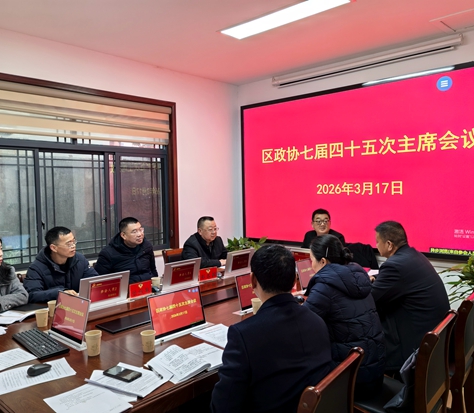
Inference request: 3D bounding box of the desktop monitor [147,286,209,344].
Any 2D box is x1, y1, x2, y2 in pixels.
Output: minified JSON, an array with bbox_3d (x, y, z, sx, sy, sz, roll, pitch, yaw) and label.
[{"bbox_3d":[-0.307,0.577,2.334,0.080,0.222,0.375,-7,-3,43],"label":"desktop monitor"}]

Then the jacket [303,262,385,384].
[{"bbox_3d":[0.640,0.636,2.406,0.520,0.620,0.520,-3,3,-43],"label":"jacket"}]

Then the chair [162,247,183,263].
[{"bbox_3d":[-0.439,0.899,4.439,0.550,0.900,0.460,1,3,44],"label":"chair"}]

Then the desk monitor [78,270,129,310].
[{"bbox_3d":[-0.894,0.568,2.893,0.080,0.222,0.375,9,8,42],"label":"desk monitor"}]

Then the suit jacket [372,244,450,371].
[{"bbox_3d":[1.090,0.601,2.804,0.550,0.690,0.570,-3,3,-43],"label":"suit jacket"}]

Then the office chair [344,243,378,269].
[{"bbox_3d":[1.179,0.856,4.522,0.500,0.920,0.560,1,3,44],"label":"office chair"}]

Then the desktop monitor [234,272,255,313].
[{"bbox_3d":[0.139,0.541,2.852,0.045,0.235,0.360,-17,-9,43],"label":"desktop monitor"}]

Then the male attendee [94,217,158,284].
[{"bbox_3d":[-0.901,0.742,3.763,0.720,1.280,0.550,1,3,38],"label":"male attendee"}]

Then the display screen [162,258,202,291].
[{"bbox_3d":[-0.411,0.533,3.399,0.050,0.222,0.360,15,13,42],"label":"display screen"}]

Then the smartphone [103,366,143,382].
[{"bbox_3d":[-0.469,0.691,1.771,0.155,0.012,0.078,0,3,36],"label":"smartphone"}]

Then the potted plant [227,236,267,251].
[{"bbox_3d":[0.118,0.853,5.660,0.750,0.900,0.750,1,3,43],"label":"potted plant"}]

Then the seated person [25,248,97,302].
[{"bbox_3d":[-1.296,0.790,3.284,0.720,1.265,0.600,0,2,28],"label":"seated person"}]

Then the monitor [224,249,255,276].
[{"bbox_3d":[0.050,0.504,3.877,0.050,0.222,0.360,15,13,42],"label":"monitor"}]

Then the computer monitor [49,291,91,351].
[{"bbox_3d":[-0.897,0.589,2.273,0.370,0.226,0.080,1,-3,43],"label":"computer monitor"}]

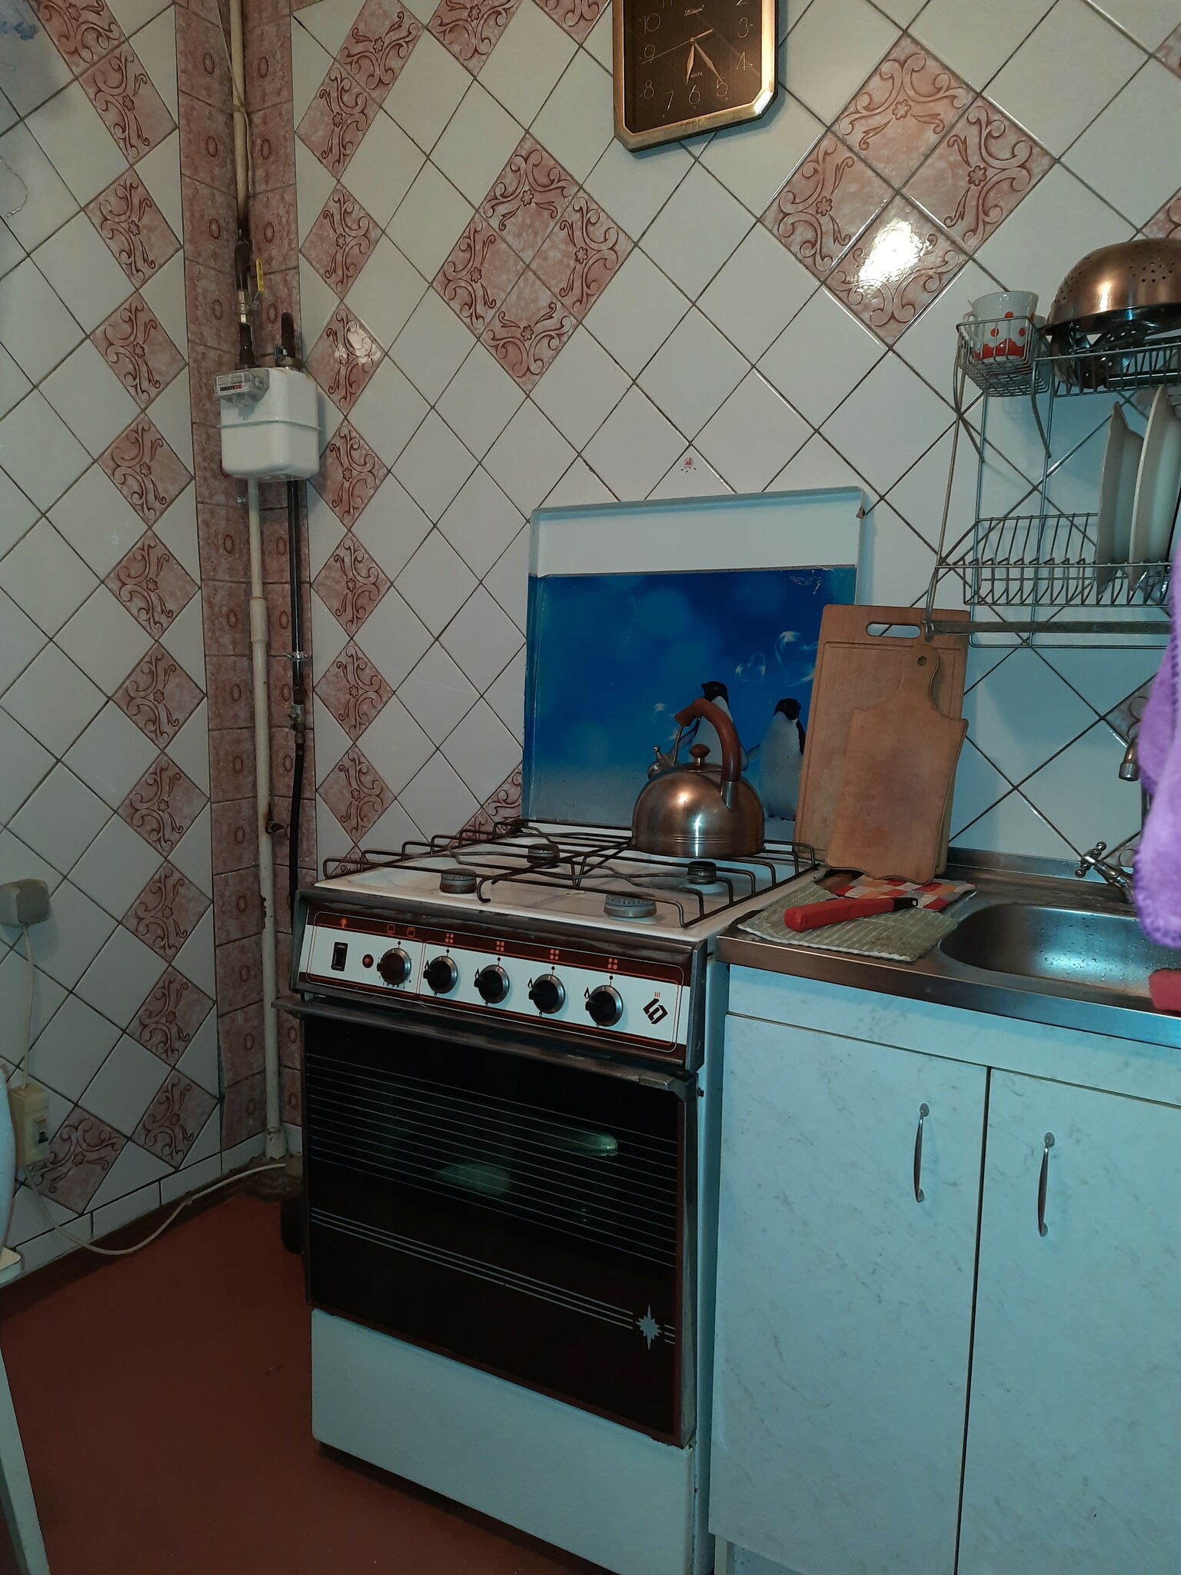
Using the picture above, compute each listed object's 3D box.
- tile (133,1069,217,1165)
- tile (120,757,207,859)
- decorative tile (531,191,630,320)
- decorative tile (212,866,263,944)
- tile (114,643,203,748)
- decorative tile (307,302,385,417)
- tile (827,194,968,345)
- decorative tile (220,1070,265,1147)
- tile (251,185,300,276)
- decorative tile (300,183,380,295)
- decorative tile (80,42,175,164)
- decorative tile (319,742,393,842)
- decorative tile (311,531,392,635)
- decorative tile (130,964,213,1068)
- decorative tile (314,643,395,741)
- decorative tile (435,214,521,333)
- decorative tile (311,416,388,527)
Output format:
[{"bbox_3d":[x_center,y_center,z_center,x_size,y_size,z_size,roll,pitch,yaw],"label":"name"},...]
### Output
[{"bbox_3d":[-0.847,0.679,2.229,0.010,0.150,0.150,5,53,31],"label":"tile"},{"bbox_3d":[-0.844,0.036,2.161,0.012,0.150,0.150,5,-36,30],"label":"tile"},{"bbox_3d":[-0.014,-0.901,1.853,0.150,0.150,0.012,-46,-17,27],"label":"decorative tile"},{"bbox_3d":[-0.747,0.250,2.339,0.010,0.149,0.149,5,8,31],"label":"decorative tile"},{"bbox_3d":[-0.846,-0.176,2.128,0.010,0.150,0.150,5,54,30],"label":"tile"},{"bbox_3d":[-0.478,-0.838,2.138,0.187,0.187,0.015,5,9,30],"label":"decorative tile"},{"bbox_3d":[0.447,-0.756,1.601,0.150,0.150,0.012,-46,-17,27],"label":"tile"},{"bbox_3d":[-0.756,0.709,2.417,0.012,0.141,0.148,5,9,30],"label":"decorative tile"},{"bbox_3d":[-0.636,-1.113,2.192,0.140,0.150,0.012,5,9,30],"label":"tile"},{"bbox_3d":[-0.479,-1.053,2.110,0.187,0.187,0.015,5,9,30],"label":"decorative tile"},{"bbox_3d":[-0.841,-1.243,1.988,0.010,0.150,0.150,5,53,31],"label":"decorative tile"},{"bbox_3d":[-0.484,0.014,2.263,0.150,0.150,0.010,-47,-17,27],"label":"decorative tile"},{"bbox_3d":[-0.480,-0.407,2.199,0.150,0.150,0.010,-47,-17,27],"label":"decorative tile"},{"bbox_3d":[-0.850,0.463,2.216,0.010,0.150,0.150,5,54,30],"label":"decorative tile"},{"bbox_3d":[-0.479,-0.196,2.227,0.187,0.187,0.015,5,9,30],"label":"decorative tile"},{"bbox_3d":[-0.198,-0.916,1.961,0.150,0.150,0.012,-46,-17,27],"label":"decorative tile"},{"bbox_3d":[-0.479,-0.621,2.168,0.150,0.150,0.010,-47,-17,27],"label":"decorative tile"}]

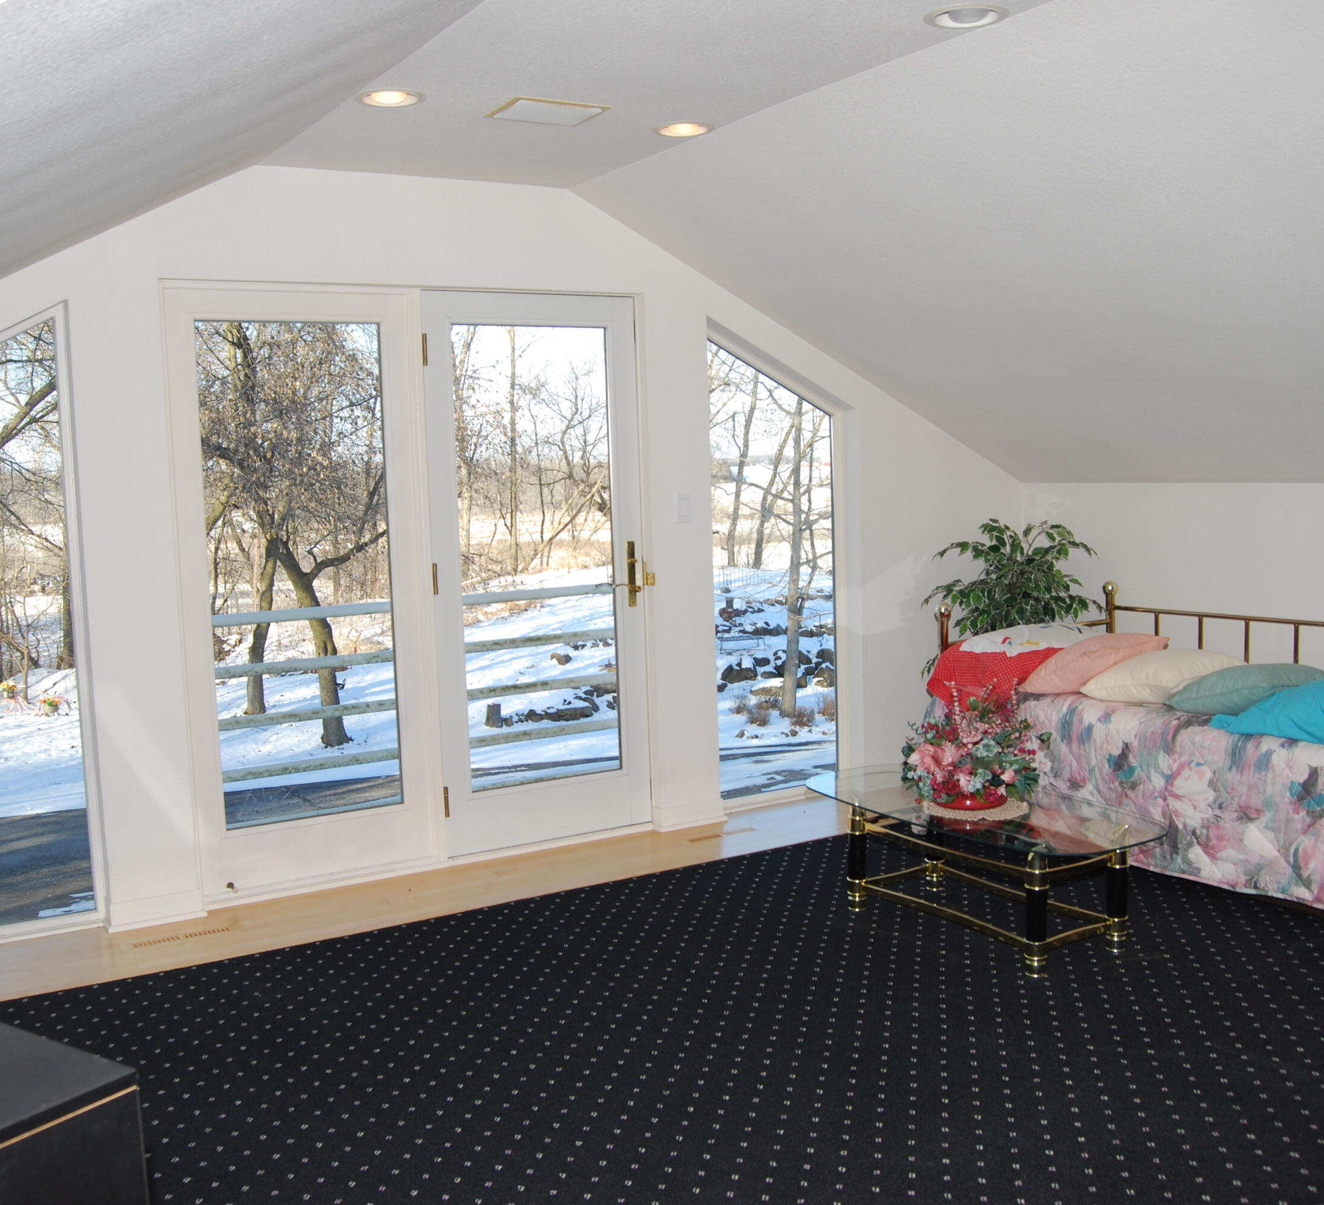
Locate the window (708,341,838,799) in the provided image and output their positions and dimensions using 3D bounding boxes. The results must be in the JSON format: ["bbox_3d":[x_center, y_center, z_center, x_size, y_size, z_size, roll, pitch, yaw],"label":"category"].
[{"bbox_3d":[0.506,-0.130,5.730,0.670,1.930,0.080,-6,7,-31],"label":"window"}]

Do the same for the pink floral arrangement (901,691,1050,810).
[{"bbox_3d":[0.986,0.448,4.308,0.440,0.360,0.430,-2,6,0],"label":"pink floral arrangement"}]

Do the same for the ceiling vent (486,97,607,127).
[{"bbox_3d":[-0.325,-1.383,3.837,0.290,0.025,0.243,-5,7,-30],"label":"ceiling vent"}]

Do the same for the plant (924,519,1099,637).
[{"bbox_3d":[1.496,0.234,5.817,0.720,1.190,0.700,-6,7,-31],"label":"plant"}]

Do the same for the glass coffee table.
[{"bbox_3d":[0.986,0.821,4.284,0.615,0.395,1.220,-6,7,-31],"label":"glass coffee table"}]

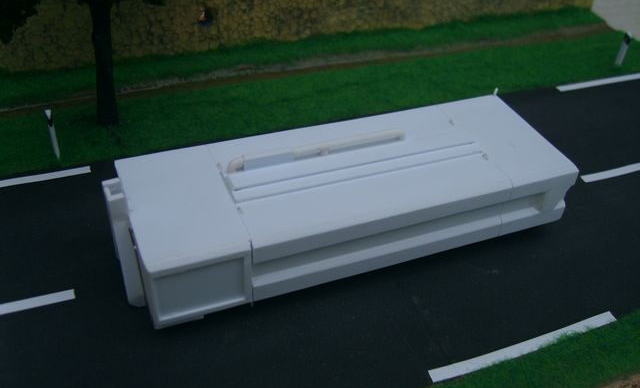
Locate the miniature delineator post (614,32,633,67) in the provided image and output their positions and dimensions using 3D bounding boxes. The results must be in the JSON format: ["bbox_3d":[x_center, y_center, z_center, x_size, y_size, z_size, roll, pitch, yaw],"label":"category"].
[{"bbox_3d":[0.091,-0.043,0.193,0.001,0.011,0.002,-14,43,-20],"label":"miniature delineator post"}]

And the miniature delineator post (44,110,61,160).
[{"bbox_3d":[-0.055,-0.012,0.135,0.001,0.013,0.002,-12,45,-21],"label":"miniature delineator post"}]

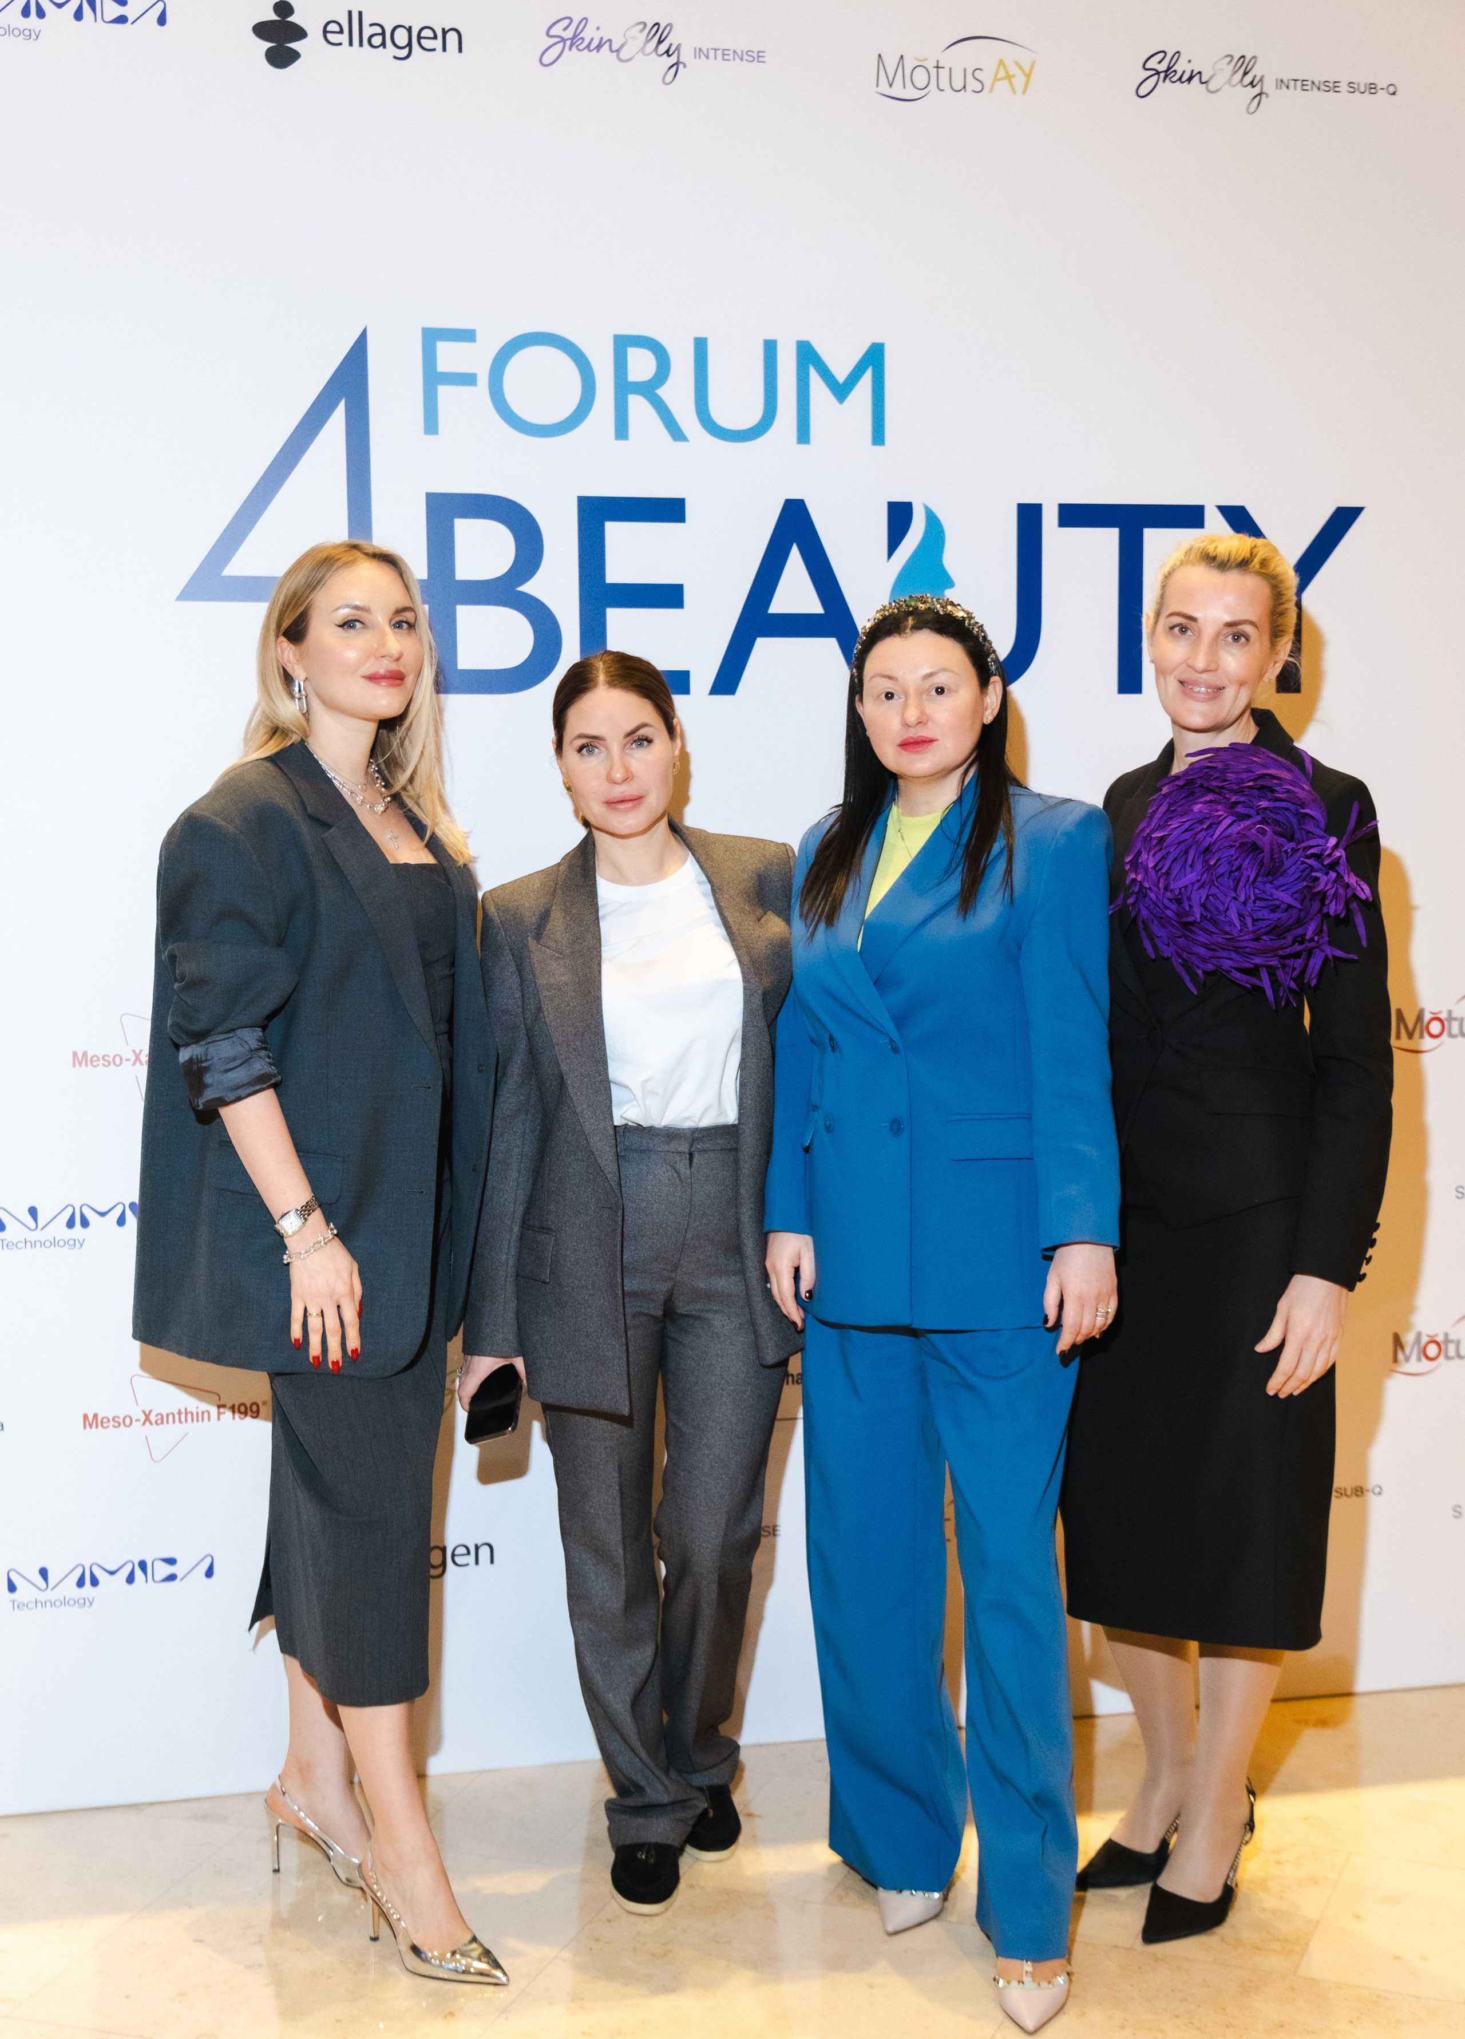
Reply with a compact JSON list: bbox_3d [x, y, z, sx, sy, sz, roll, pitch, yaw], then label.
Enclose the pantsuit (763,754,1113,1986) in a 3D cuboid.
[{"bbox_3d":[0.263,0.439,3.127,0.470,1.470,0.380,1,5,22],"label":"pantsuit"}]

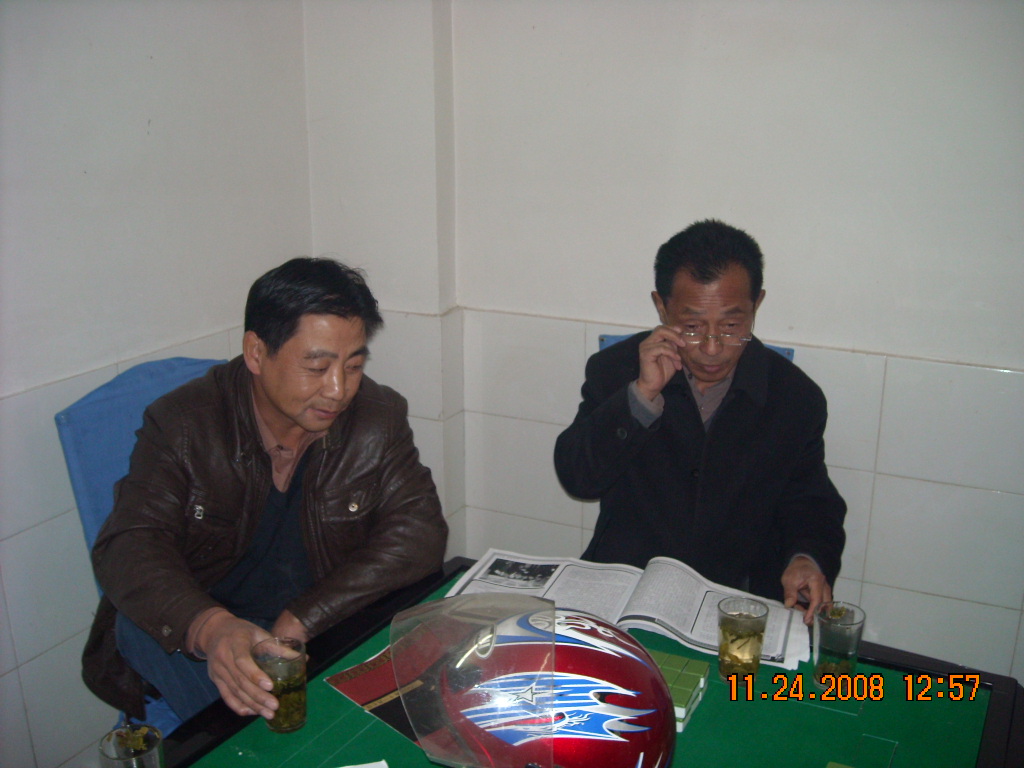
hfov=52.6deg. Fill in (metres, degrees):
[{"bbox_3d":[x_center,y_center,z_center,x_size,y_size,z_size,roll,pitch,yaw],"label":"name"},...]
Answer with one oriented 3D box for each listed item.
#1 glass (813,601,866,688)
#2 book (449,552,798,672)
[{"bbox_3d":[0.471,0.378,1.494,0.074,0.109,0.074,0,15,0],"label":"glass"},{"bbox_3d":[0.187,0.355,1.710,0.580,0.050,0.240,6,16,23],"label":"book"}]

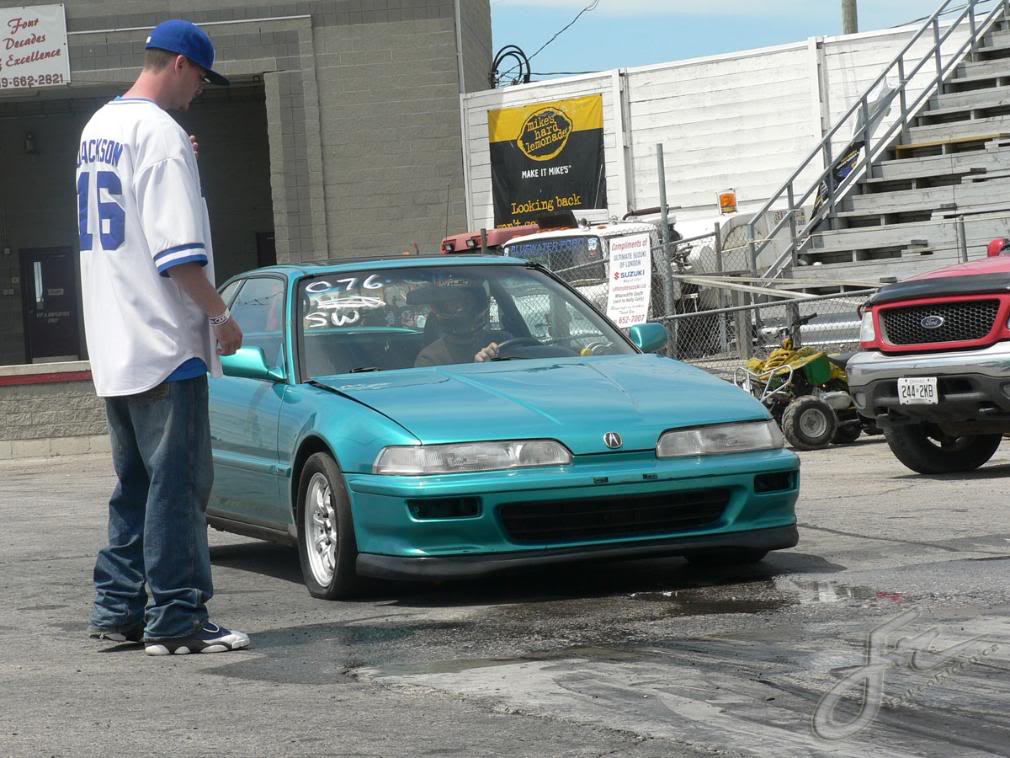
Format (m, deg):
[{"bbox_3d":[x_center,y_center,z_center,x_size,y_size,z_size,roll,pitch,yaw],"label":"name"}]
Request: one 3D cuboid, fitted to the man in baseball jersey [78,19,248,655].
[{"bbox_3d":[-1.050,-0.130,8.750,0.500,1.900,0.580,-4,0,-15],"label":"man in baseball jersey"}]

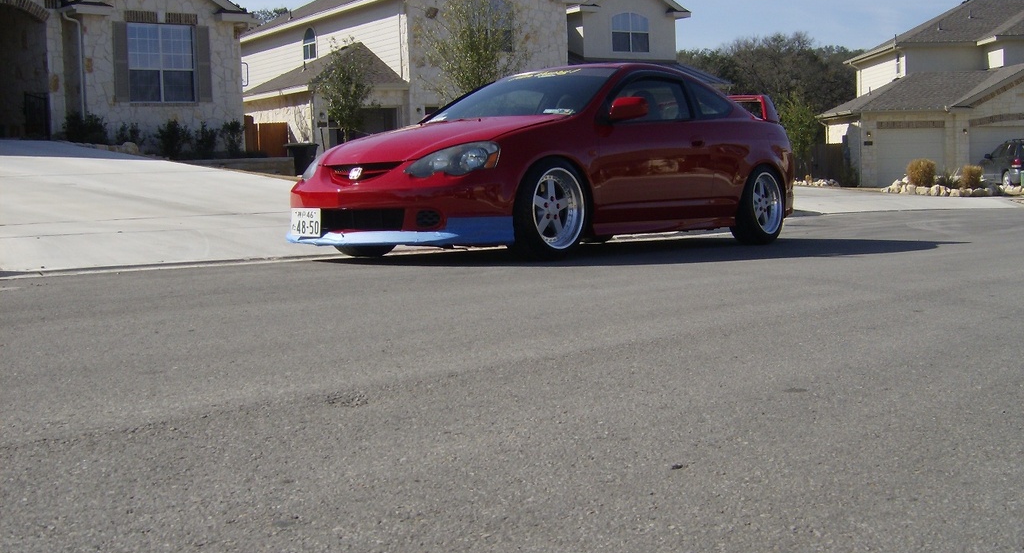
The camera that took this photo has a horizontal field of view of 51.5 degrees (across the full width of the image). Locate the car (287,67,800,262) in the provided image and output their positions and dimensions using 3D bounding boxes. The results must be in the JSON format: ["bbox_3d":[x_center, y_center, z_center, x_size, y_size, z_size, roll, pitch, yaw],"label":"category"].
[{"bbox_3d":[0.493,-0.874,7.895,1.760,1.360,4.400,1,4,42],"label":"car"}]

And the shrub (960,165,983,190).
[{"bbox_3d":[14.920,-3.205,34.500,0.720,0.800,0.720,0,3,23],"label":"shrub"}]

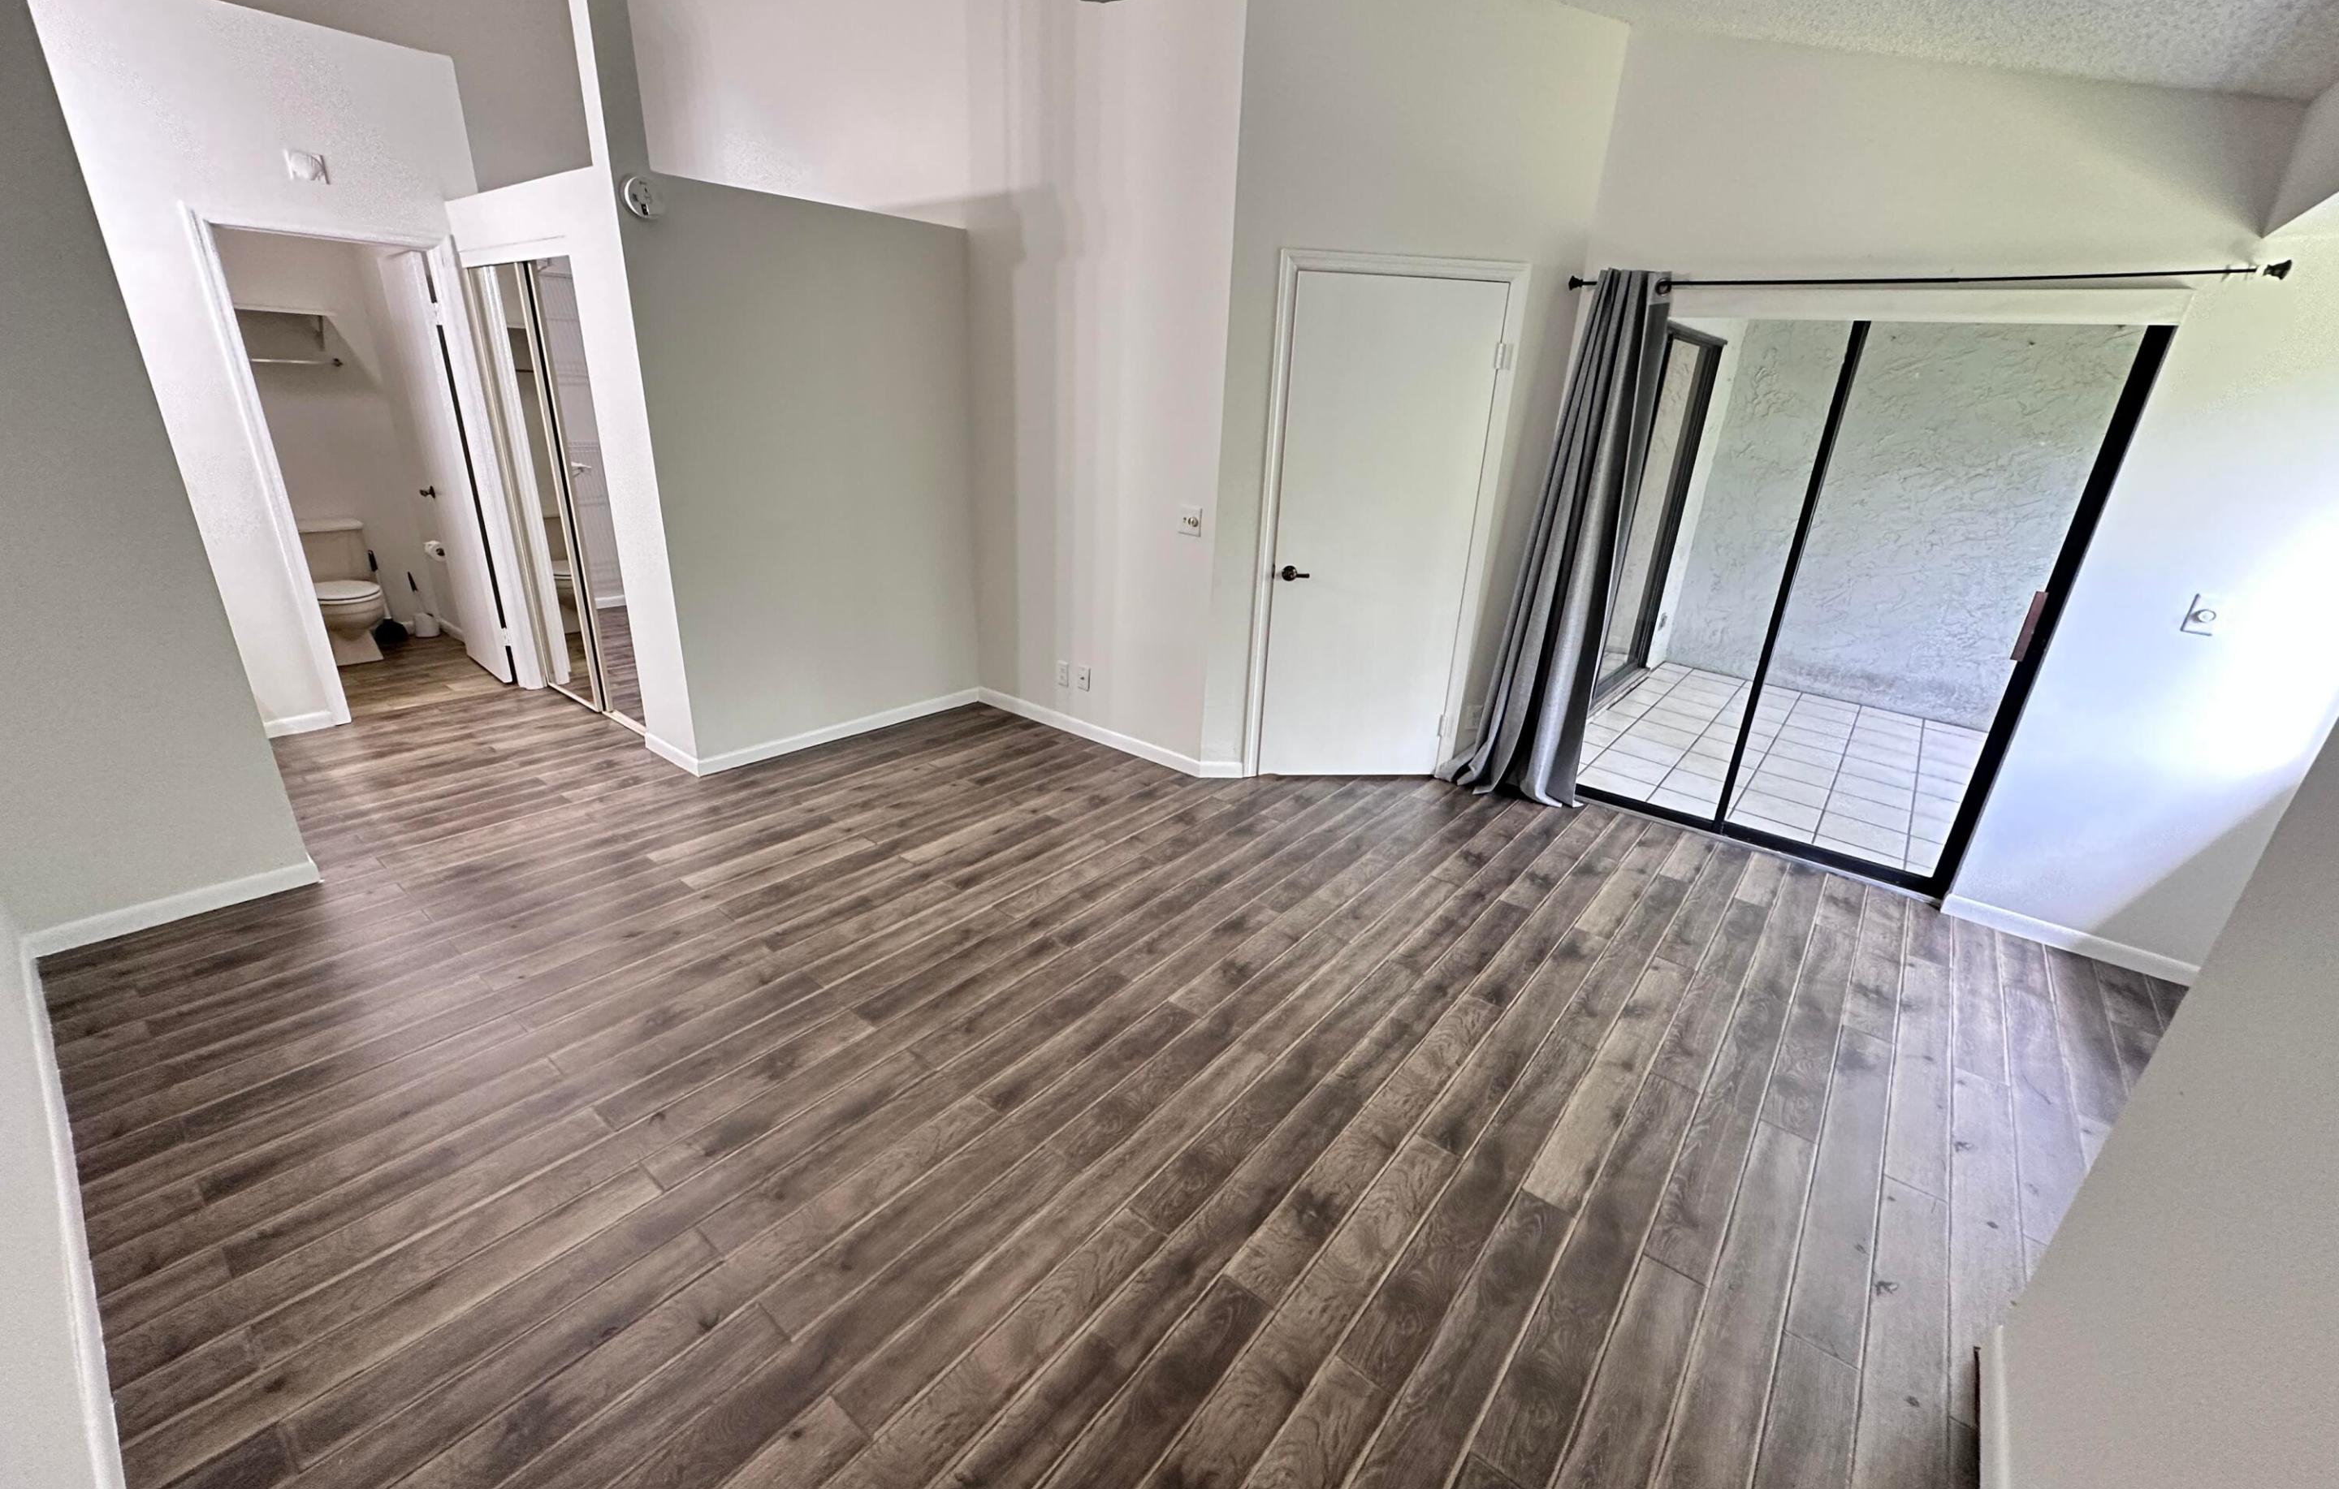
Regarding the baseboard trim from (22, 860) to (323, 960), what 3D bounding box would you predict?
[{"bbox_3d":[-2.964,0.484,2.849,0.022,0.080,0.620,18,26,35],"label":"baseboard trim"}]

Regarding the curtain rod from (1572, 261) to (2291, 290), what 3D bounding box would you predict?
[{"bbox_3d":[2.277,-1.526,3.102,1.930,0.050,0.060,18,26,35],"label":"curtain rod"}]

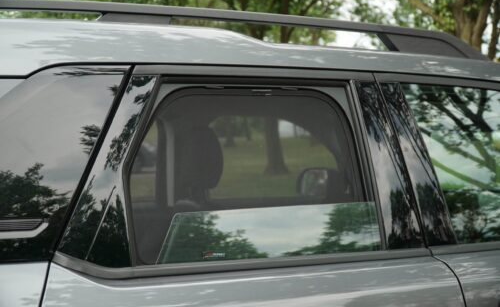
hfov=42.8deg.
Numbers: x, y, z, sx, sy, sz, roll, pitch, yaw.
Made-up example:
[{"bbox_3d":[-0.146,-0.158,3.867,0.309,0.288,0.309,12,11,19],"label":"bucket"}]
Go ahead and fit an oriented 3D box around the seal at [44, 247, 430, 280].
[{"bbox_3d":[0.029,0.244,1.545,0.964,0.069,0.042,-1,2,-20],"label":"seal"}]

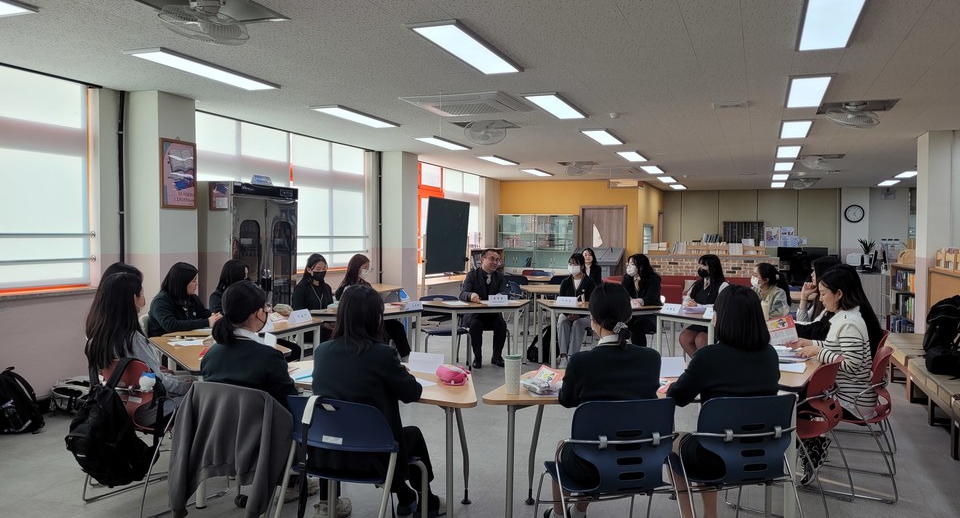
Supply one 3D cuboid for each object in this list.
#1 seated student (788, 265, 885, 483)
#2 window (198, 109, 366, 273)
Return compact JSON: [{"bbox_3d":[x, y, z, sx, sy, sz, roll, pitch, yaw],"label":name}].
[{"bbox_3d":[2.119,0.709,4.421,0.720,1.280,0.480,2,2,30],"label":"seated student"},{"bbox_3d":[-2.249,-0.676,8.698,0.120,1.640,3.450,1,2,21],"label":"window"}]

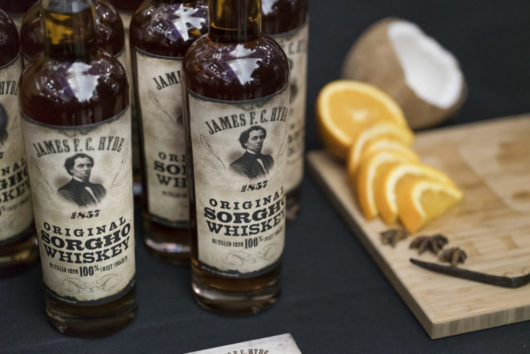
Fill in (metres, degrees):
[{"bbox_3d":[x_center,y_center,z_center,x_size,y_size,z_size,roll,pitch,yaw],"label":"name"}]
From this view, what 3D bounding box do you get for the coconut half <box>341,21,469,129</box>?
[{"bbox_3d":[0.122,-0.089,1.179,0.107,0.079,0.107,48,39,-3],"label":"coconut half"}]

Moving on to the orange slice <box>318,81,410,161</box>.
[{"bbox_3d":[0.080,-0.040,1.108,0.084,0.042,0.084,-27,66,-38],"label":"orange slice"}]

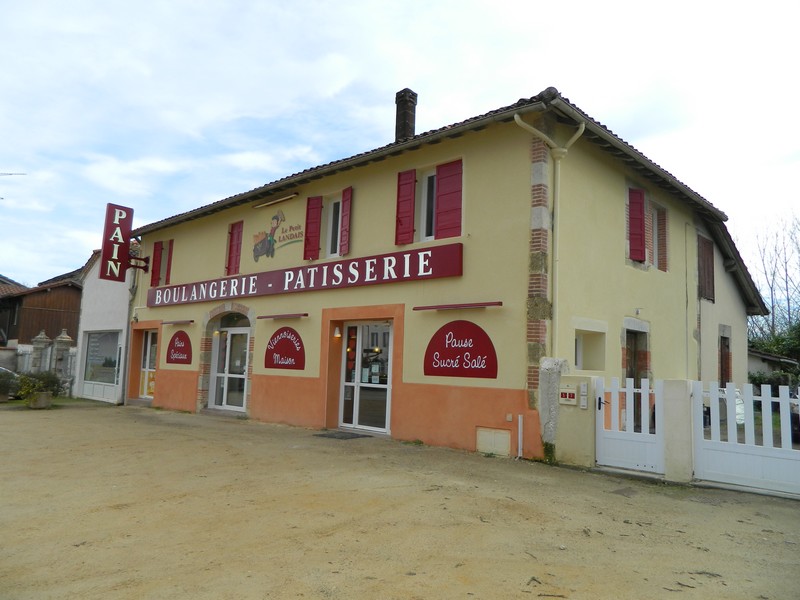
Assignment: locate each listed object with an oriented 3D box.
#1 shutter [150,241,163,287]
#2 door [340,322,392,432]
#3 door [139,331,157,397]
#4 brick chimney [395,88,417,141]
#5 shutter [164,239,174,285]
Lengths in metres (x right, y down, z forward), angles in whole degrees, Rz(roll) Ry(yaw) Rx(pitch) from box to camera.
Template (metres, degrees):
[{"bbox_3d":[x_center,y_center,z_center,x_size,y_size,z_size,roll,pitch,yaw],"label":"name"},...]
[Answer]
[{"bbox_3d":[-8.103,-1.197,19.282,0.460,1.490,0.050,-4,-9,43],"label":"shutter"},{"bbox_3d":[-0.675,1.662,12.583,1.660,2.380,0.090,-4,-9,43],"label":"door"},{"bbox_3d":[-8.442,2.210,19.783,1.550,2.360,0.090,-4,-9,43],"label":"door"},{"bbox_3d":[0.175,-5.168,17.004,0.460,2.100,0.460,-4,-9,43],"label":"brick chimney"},{"bbox_3d":[-7.487,-1.219,18.835,0.410,1.470,0.050,-4,-9,43],"label":"shutter"}]

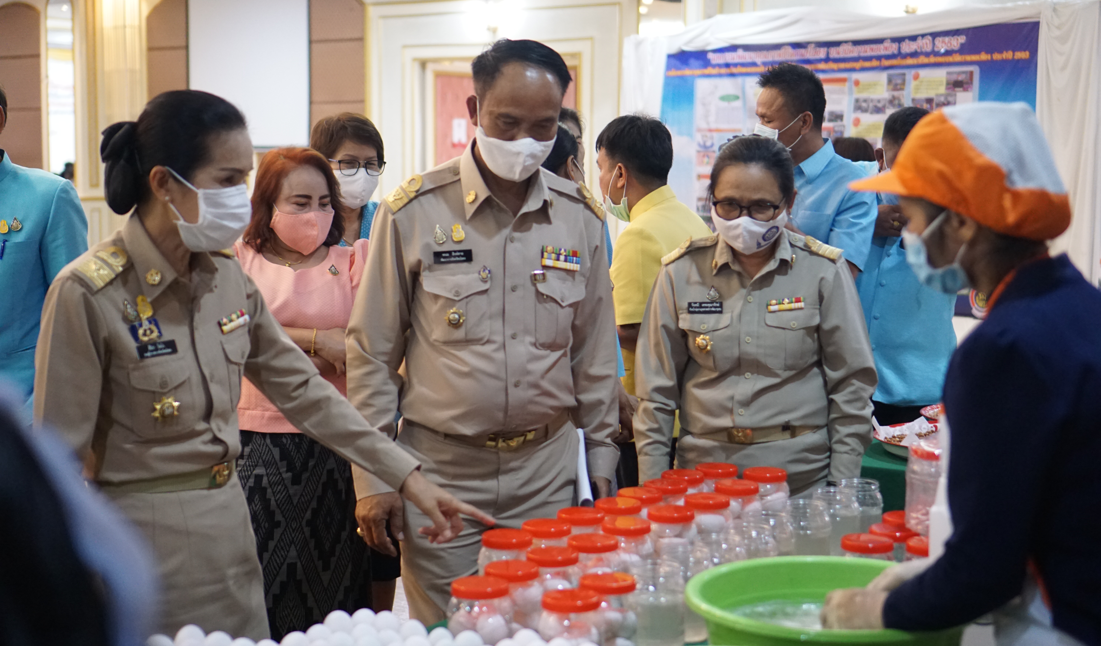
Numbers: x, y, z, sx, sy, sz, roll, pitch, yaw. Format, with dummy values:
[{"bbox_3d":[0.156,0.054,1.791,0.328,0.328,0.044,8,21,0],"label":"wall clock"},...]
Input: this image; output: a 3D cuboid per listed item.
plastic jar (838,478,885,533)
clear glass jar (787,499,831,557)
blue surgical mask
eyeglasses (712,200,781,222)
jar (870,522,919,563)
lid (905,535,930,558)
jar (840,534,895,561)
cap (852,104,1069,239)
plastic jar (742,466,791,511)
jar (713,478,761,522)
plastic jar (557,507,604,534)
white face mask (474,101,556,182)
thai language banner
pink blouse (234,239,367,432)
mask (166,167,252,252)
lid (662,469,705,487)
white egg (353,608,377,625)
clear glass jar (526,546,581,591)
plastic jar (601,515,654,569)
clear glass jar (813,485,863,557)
[{"bbox_3d":[0.634,0.397,3.274,0.097,0.142,0.097,0,6,0],"label":"plastic jar"},{"bbox_3d":[0.494,0.420,3.068,0.097,0.142,0.097,0,6,0],"label":"clear glass jar"},{"bbox_3d":[0.575,-0.106,2.360,0.110,0.110,0.135,-21,-2,23],"label":"blue surgical mask"},{"bbox_3d":[0.414,-0.257,3.340,0.137,0.045,0.140,4,22,6],"label":"eyeglasses"},{"bbox_3d":[0.627,0.448,2.908,0.102,0.145,0.102,1,7,0],"label":"jar"},{"bbox_3d":[0.672,0.394,2.800,0.090,0.016,0.090,1,7,0],"label":"lid"},{"bbox_3d":[0.557,0.454,2.808,0.102,0.145,0.102,1,7,0],"label":"jar"},{"bbox_3d":[0.551,-0.208,2.120,0.285,0.172,0.185,10,10,19],"label":"cap"},{"bbox_3d":[0.456,0.389,3.388,0.102,0.145,0.102,1,7,0],"label":"plastic jar"},{"bbox_3d":[0.387,0.408,3.318,0.102,0.145,0.102,1,7,0],"label":"jar"},{"bbox_3d":[0.057,0.426,2.970,0.098,0.145,0.098,0,6,0],"label":"plastic jar"},{"bbox_3d":[-0.064,-0.329,2.850,0.145,0.110,0.115,-1,29,-12],"label":"white face mask"},{"bbox_3d":[1.127,-0.644,6.620,0.020,1.086,2.349,-3,8,-31],"label":"thai language banner"},{"bbox_3d":[-0.584,0.030,3.680,0.420,0.470,0.280,-1,7,-11],"label":"pink blouse"},{"bbox_3d":[-0.567,-0.185,2.650,0.115,0.110,0.135,18,12,19],"label":"mask"},{"bbox_3d":[0.268,0.313,3.214,0.086,0.015,0.086,0,7,0],"label":"lid"},{"bbox_3d":[-0.293,0.479,2.514,0.043,0.056,0.043,0,7,0],"label":"white egg"},{"bbox_3d":[0.004,0.459,2.679,0.098,0.145,0.098,0,6,0],"label":"clear glass jar"},{"bbox_3d":[0.142,0.447,2.998,0.102,0.145,0.102,1,7,0],"label":"plastic jar"},{"bbox_3d":[0.565,0.399,3.148,0.100,0.132,0.100,0,6,0],"label":"clear glass jar"}]

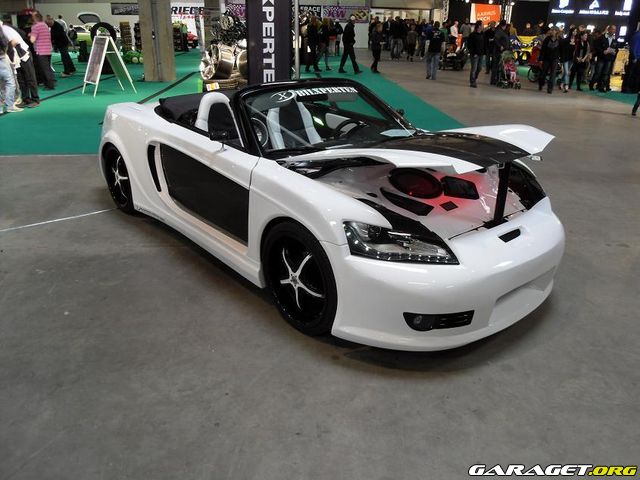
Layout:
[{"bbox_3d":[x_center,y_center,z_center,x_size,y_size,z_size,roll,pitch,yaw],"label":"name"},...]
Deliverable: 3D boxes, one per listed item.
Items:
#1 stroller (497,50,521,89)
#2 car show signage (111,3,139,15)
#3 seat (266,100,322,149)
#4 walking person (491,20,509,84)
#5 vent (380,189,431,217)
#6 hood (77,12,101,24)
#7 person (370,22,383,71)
[{"bbox_3d":[5.629,-5.049,15.361,0.460,1.000,0.680,-9,25,-24],"label":"stroller"},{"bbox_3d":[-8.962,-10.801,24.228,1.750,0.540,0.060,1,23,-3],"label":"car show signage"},{"bbox_3d":[-0.106,-0.770,4.249,0.500,0.880,0.760,-18,30,-38],"label":"seat"},{"bbox_3d":[5.489,-5.674,15.758,0.520,1.820,0.450,-12,27,-30],"label":"walking person"},{"bbox_3d":[0.504,-0.210,3.066,0.342,0.040,0.153,22,35,8],"label":"vent"},{"bbox_3d":[-10.251,-9.807,22.973,1.200,0.550,0.750,-2,24,-9],"label":"hood"},{"bbox_3d":[1.908,-6.461,17.330,0.380,1.620,0.480,12,26,23],"label":"person"}]

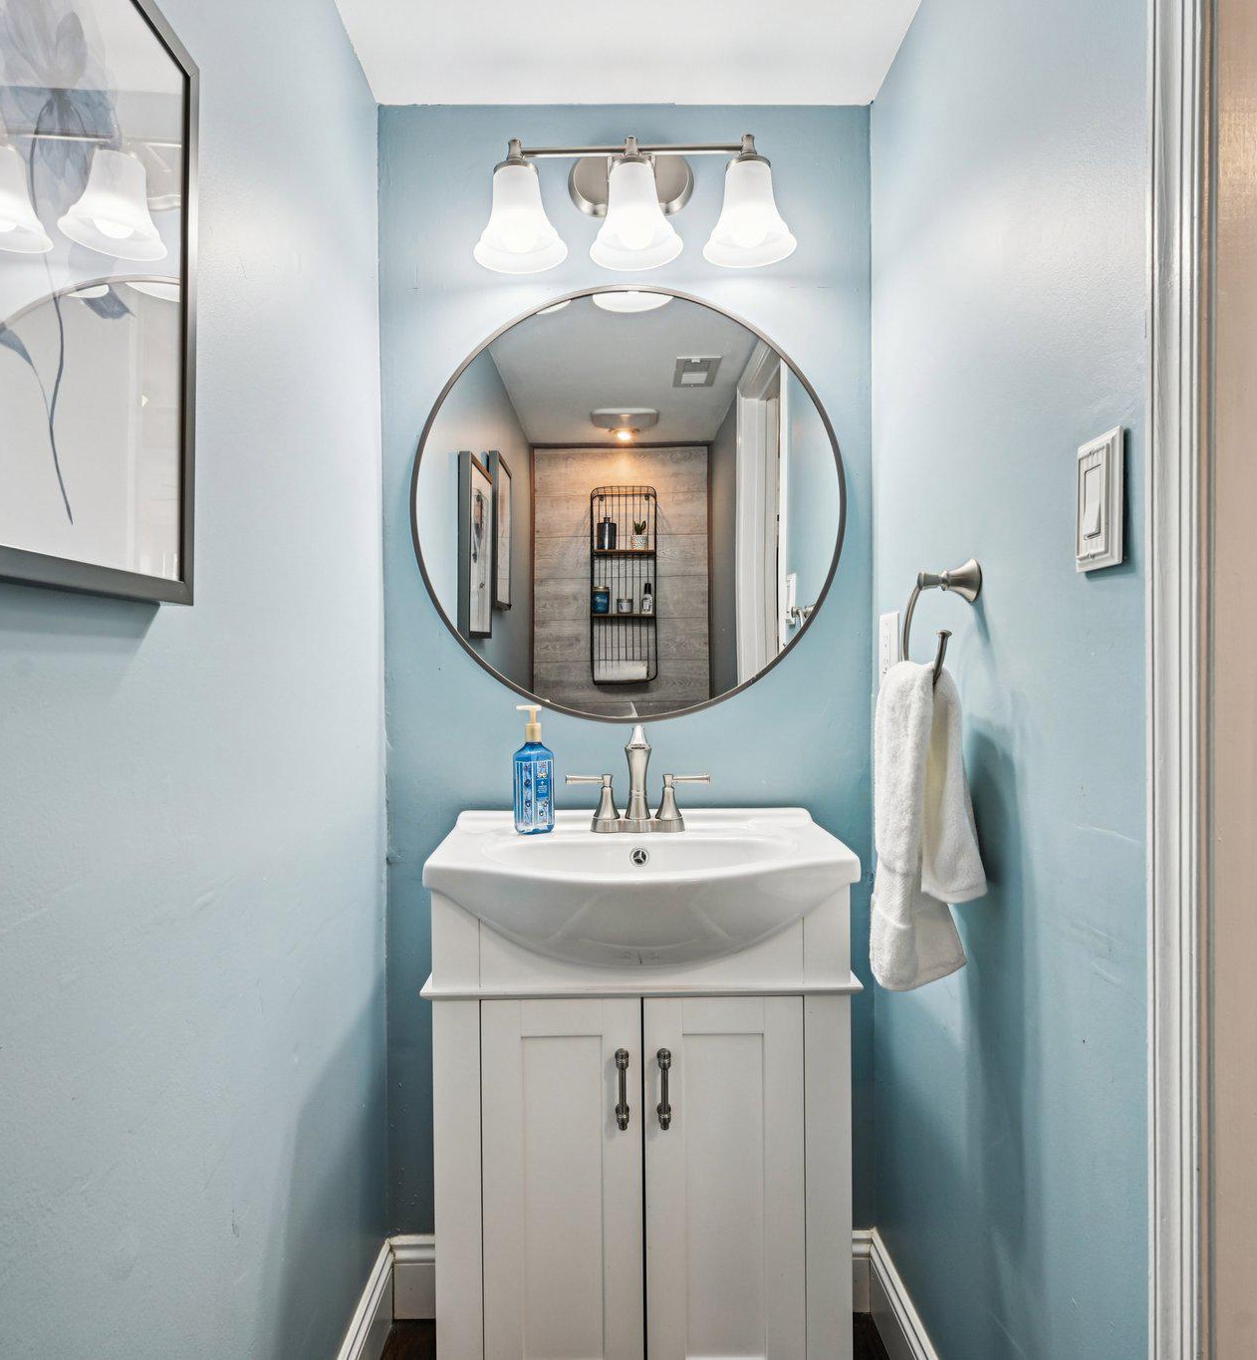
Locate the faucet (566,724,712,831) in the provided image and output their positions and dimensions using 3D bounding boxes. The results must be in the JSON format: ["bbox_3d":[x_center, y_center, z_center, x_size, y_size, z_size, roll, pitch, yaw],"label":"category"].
[{"bbox_3d":[0.018,0.161,1.459,0.240,0.176,0.155,0,1,-1],"label":"faucet"}]

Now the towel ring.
[{"bbox_3d":[0.406,-0.063,1.154,0.090,0.186,0.165,0,1,-1],"label":"towel ring"}]

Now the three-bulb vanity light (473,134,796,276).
[{"bbox_3d":[0.013,-0.790,1.500,0.527,0.190,0.203,0,1,-1],"label":"three-bulb vanity light"}]

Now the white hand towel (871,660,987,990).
[{"bbox_3d":[0.378,0.182,1.135,0.112,0.415,0.185,0,1,-1],"label":"white hand towel"}]

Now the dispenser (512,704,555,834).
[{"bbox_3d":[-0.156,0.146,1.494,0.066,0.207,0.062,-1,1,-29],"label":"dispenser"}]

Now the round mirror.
[{"bbox_3d":[0.003,-0.304,1.595,0.762,0.762,0.026,0,1,-1],"label":"round mirror"}]

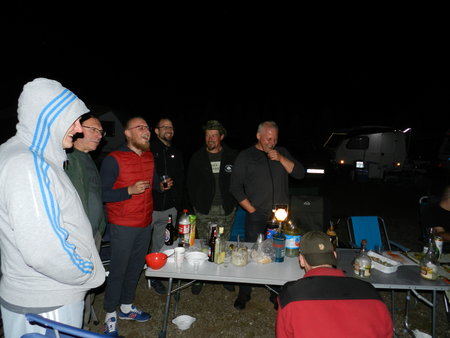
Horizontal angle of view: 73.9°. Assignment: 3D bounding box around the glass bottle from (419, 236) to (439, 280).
[{"bbox_3d":[1.446,0.625,2.098,0.107,0.285,0.107,6,8,34],"label":"glass bottle"}]

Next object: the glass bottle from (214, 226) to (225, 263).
[{"bbox_3d":[-0.035,0.575,2.261,0.079,0.266,0.079,0,5,0],"label":"glass bottle"}]

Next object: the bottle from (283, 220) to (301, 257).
[{"bbox_3d":[0.555,0.565,2.429,0.120,0.285,0.120,1,6,0],"label":"bottle"}]

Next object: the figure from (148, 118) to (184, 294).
[{"bbox_3d":[-0.591,0.383,3.164,0.502,1.793,0.355,-2,5,-24],"label":"figure"}]

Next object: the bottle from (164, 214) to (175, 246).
[{"bbox_3d":[-0.485,0.533,2.606,0.073,0.258,0.073,1,6,0],"label":"bottle"}]

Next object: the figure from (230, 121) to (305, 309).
[{"bbox_3d":[0.402,0.458,2.970,0.630,1.810,0.460,-2,7,-27],"label":"figure"}]

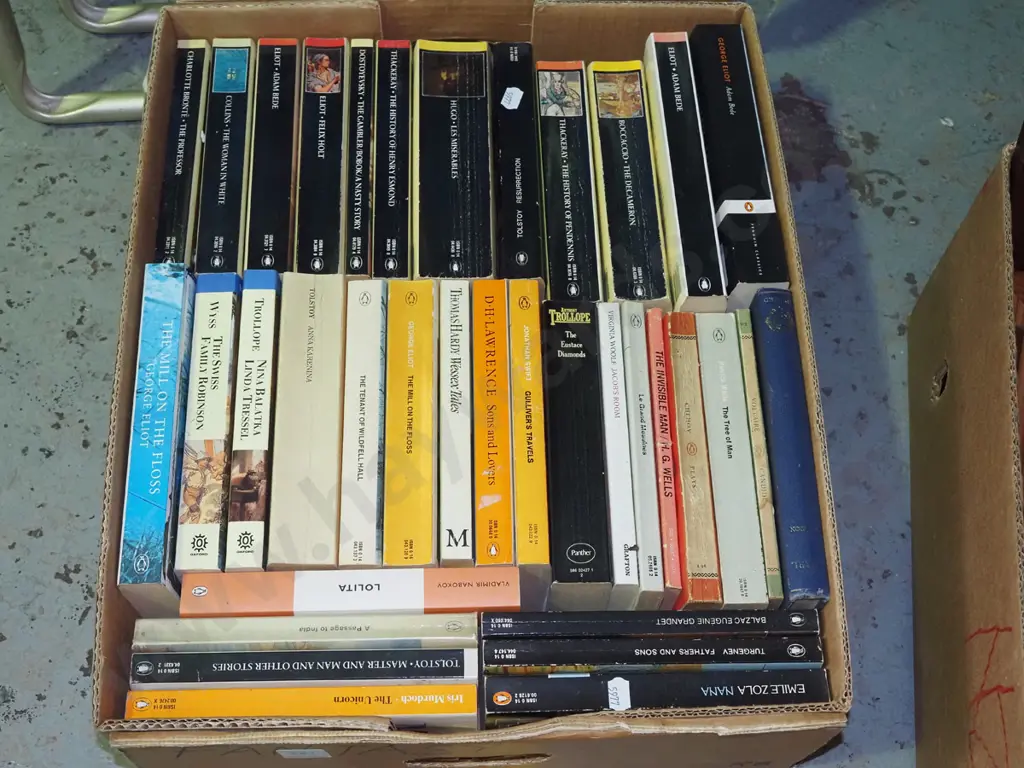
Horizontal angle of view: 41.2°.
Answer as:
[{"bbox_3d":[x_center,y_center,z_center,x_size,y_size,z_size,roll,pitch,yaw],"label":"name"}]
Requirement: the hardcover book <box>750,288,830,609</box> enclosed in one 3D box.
[{"bbox_3d":[0.157,0.057,0.830,0.026,0.125,0.190,0,64,-1],"label":"hardcover book"}]

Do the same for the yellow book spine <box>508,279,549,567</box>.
[{"bbox_3d":[0.008,0.043,0.837,0.018,0.111,0.181,0,64,-3],"label":"yellow book spine"}]

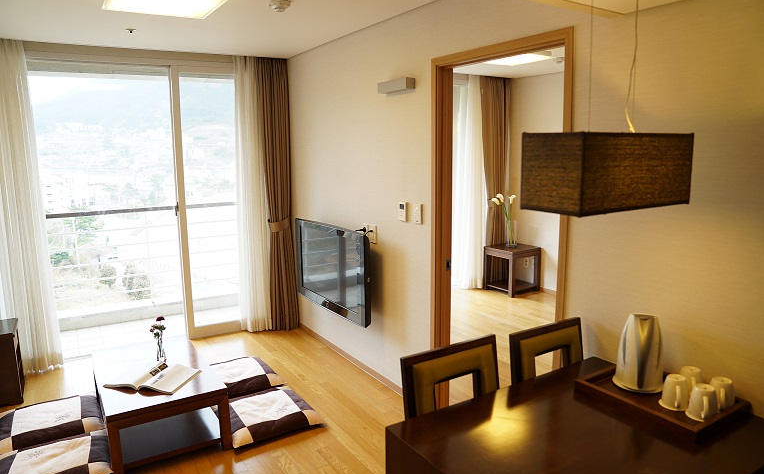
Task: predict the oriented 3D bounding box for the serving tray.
[{"bbox_3d":[0.907,0.522,1.670,0.315,0.043,0.396,-7,11,-32],"label":"serving tray"}]

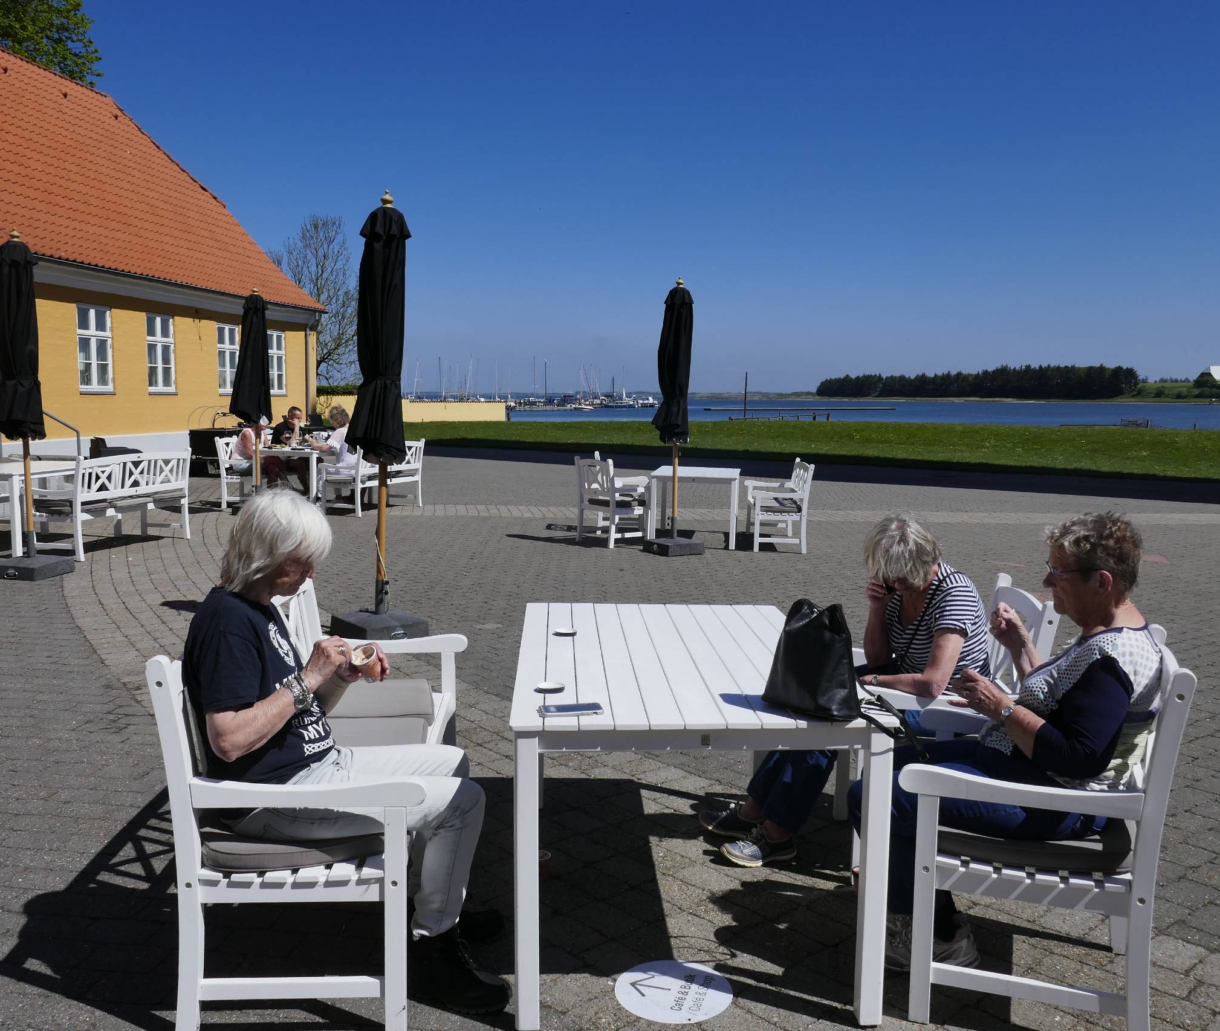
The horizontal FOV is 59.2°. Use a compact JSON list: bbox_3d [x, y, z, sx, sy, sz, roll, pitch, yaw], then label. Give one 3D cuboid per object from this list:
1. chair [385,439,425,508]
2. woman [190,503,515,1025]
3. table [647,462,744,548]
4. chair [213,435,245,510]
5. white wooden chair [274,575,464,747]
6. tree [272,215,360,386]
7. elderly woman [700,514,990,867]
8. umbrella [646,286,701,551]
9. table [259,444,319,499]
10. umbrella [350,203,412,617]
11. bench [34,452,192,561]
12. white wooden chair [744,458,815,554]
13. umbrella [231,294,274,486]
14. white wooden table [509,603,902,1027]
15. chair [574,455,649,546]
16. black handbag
[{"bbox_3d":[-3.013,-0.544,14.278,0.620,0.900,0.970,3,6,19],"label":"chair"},{"bbox_3d":[-0.638,0.563,2.686,0.800,1.240,0.500,1,6,2],"label":"woman"},{"bbox_3d":[0.959,-0.106,11.805,0.900,0.745,1.410,1,7,8],"label":"table"},{"bbox_3d":[-4.671,-0.568,13.912,0.630,0.910,0.585,1,7,7],"label":"chair"},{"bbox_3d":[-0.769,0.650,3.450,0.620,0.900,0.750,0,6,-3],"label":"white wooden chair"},{"bbox_3d":[-13.945,-9.230,51.328,4.900,9.960,4.900,1,6,0],"label":"tree"},{"bbox_3d":[0.772,0.552,3.478,0.820,1.130,0.560,-1,6,-17],"label":"elderly woman"},{"bbox_3d":[0.659,-1.030,10.751,0.460,2.680,0.460,1,6,3],"label":"umbrella"},{"bbox_3d":[-3.982,-0.499,14.483,0.920,0.740,1.430,2,6,13],"label":"table"},{"bbox_3d":[-1.421,-0.678,6.744,0.380,2.640,0.370,2,6,0],"label":"umbrella"},{"bbox_3d":[-4.696,-0.147,10.170,0.630,0.910,1.590,2,7,13],"label":"bench"},{"bbox_3d":[1.795,-0.149,11.588,0.630,0.905,1.440,1,6,4],"label":"white wooden chair"},{"bbox_3d":[-4.356,-1.446,13.184,0.500,2.630,0.480,0,6,0],"label":"umbrella"},{"bbox_3d":[0.186,0.770,3.200,0.900,0.740,1.430,1,6,-3],"label":"white wooden table"},{"bbox_3d":[0.026,-0.168,11.449,0.630,0.910,0.585,-6,9,-43],"label":"chair"},{"bbox_3d":[0.495,0.326,2.573,0.135,0.270,0.235,-6,9,-42],"label":"black handbag"}]

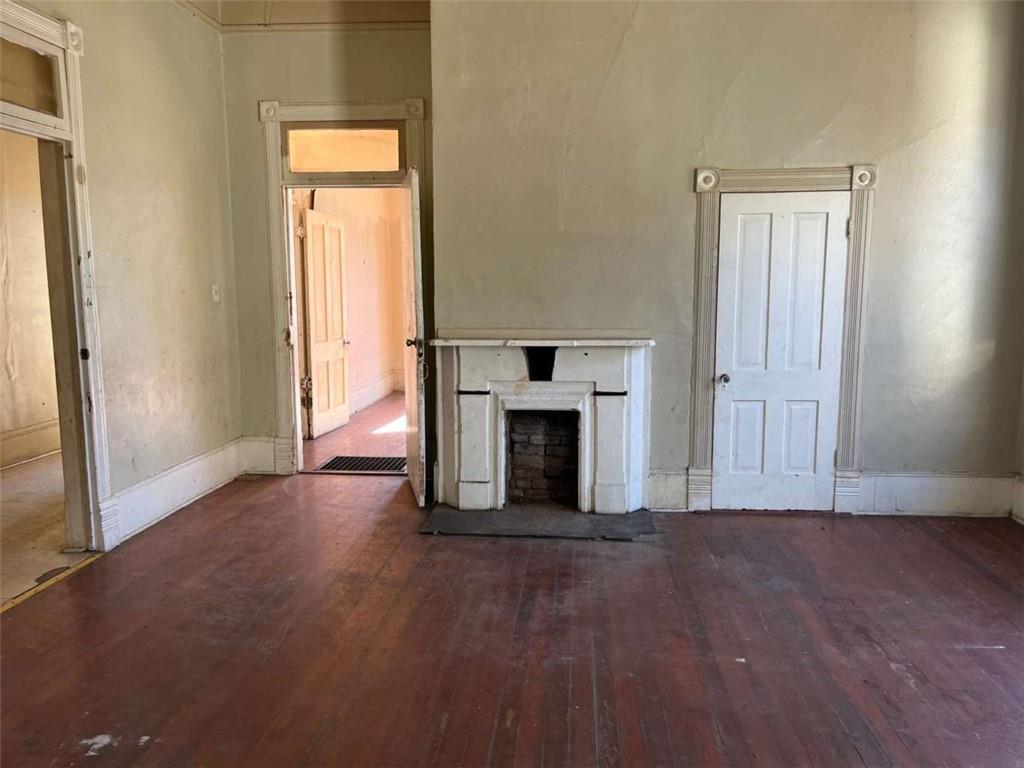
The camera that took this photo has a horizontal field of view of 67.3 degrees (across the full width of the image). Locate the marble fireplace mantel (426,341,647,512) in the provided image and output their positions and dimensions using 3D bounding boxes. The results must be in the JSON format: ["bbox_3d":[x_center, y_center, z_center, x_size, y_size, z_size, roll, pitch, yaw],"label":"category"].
[{"bbox_3d":[0.190,0.278,4.922,1.396,1.119,0.217,0,7,4],"label":"marble fireplace mantel"}]

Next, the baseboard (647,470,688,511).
[{"bbox_3d":[1.012,0.691,4.995,0.277,0.278,0.039,0,7,4],"label":"baseboard"}]

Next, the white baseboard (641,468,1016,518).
[{"bbox_3d":[1.999,0.698,4.925,2.298,0.278,0.042,0,7,4],"label":"white baseboard"}]

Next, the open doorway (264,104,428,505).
[{"bbox_3d":[-1.229,-0.680,5.846,1.218,2.799,0.203,0,7,4],"label":"open doorway"}]

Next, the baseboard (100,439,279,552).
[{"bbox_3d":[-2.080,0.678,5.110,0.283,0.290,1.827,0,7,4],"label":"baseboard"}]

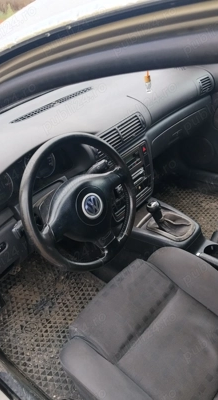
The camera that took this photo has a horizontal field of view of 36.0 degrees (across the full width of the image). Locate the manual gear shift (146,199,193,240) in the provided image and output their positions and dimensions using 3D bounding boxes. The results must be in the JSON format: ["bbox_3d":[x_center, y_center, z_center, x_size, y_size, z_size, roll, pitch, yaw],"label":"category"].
[{"bbox_3d":[0.231,0.065,1.258,0.185,0.120,0.130,28,46,31],"label":"manual gear shift"}]

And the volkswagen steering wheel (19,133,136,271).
[{"bbox_3d":[-0.076,0.004,0.935,0.085,0.380,0.380,-3,26,49],"label":"volkswagen steering wheel"}]

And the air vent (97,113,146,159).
[{"bbox_3d":[0.038,-0.233,1.228,0.285,0.085,0.040,-36,17,-36],"label":"air vent"}]

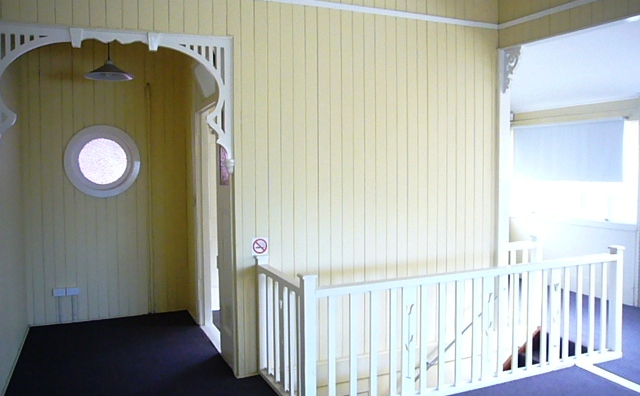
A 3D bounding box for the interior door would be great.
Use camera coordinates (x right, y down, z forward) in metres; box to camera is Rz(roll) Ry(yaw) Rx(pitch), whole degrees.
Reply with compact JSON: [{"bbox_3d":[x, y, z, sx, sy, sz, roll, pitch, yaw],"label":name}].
[{"bbox_3d":[-0.744,0.335,4.156,0.045,2.038,0.528,-2,5,-24],"label":"interior door"}]

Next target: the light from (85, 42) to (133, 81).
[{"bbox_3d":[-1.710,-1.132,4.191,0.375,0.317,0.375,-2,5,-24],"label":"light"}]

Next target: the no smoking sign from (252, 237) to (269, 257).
[{"bbox_3d":[-0.448,0.377,3.943,0.116,0.145,0.008,-2,5,-24],"label":"no smoking sign"}]

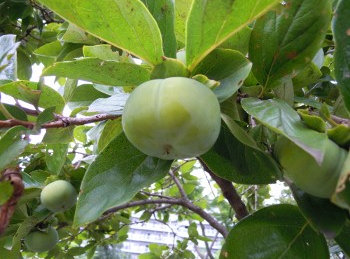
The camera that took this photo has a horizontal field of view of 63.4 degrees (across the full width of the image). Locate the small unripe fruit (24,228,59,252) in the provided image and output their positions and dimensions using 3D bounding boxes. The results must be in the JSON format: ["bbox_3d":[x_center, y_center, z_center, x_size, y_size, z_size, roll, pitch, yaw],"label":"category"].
[{"bbox_3d":[-0.231,0.189,0.490,0.058,0.049,0.058,0,-12,0],"label":"small unripe fruit"}]

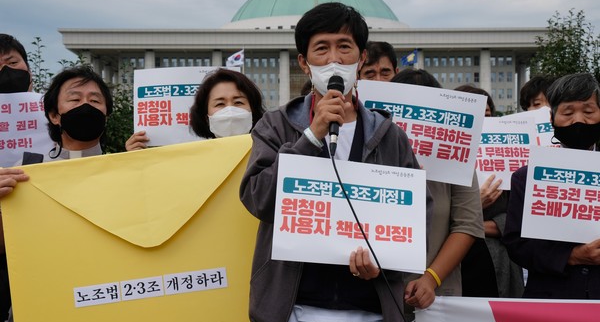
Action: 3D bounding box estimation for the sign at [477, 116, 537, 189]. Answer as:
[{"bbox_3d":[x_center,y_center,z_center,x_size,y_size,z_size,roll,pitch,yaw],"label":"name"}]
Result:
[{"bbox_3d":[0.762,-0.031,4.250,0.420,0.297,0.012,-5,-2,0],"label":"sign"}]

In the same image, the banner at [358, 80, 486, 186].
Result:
[{"bbox_3d":[0.374,-0.088,3.400,0.420,0.297,0.012,9,3,-3],"label":"banner"}]

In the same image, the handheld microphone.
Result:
[{"bbox_3d":[0.096,-0.123,2.950,0.050,0.232,0.050,2,-15,1],"label":"handheld microphone"}]

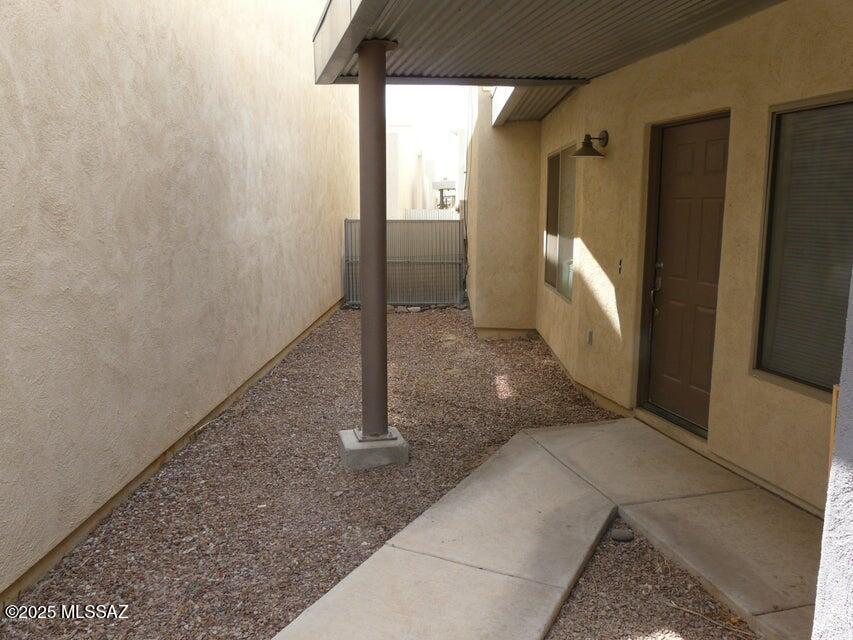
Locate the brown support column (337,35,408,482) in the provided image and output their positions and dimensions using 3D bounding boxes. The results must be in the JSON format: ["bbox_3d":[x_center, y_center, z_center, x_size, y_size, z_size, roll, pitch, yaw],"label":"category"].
[{"bbox_3d":[-0.355,-0.402,4.450,0.390,2.665,0.385,-2,9,-14],"label":"brown support column"}]

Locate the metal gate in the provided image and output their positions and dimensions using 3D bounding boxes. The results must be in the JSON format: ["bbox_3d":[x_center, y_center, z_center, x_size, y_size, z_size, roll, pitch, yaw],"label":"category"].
[{"bbox_3d":[-0.385,-1.006,12.102,2.150,1.500,0.070,0,9,1],"label":"metal gate"}]

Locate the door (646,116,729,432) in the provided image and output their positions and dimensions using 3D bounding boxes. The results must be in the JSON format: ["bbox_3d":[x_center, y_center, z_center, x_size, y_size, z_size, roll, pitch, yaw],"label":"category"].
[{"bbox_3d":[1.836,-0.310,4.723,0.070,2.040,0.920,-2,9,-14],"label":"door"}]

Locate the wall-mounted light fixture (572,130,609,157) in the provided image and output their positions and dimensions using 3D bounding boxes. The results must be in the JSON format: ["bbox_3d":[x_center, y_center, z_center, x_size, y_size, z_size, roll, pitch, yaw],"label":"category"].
[{"bbox_3d":[1.306,-1.412,5.558,0.285,0.220,0.265,-2,9,-14],"label":"wall-mounted light fixture"}]

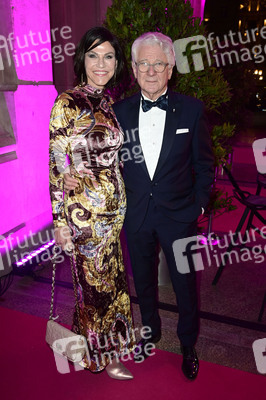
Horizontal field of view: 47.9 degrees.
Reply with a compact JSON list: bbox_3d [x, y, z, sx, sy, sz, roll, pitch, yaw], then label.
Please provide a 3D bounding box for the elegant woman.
[{"bbox_3d":[-0.171,0.086,1.526,0.460,1.742,0.360,-9,17,-32],"label":"elegant woman"}]

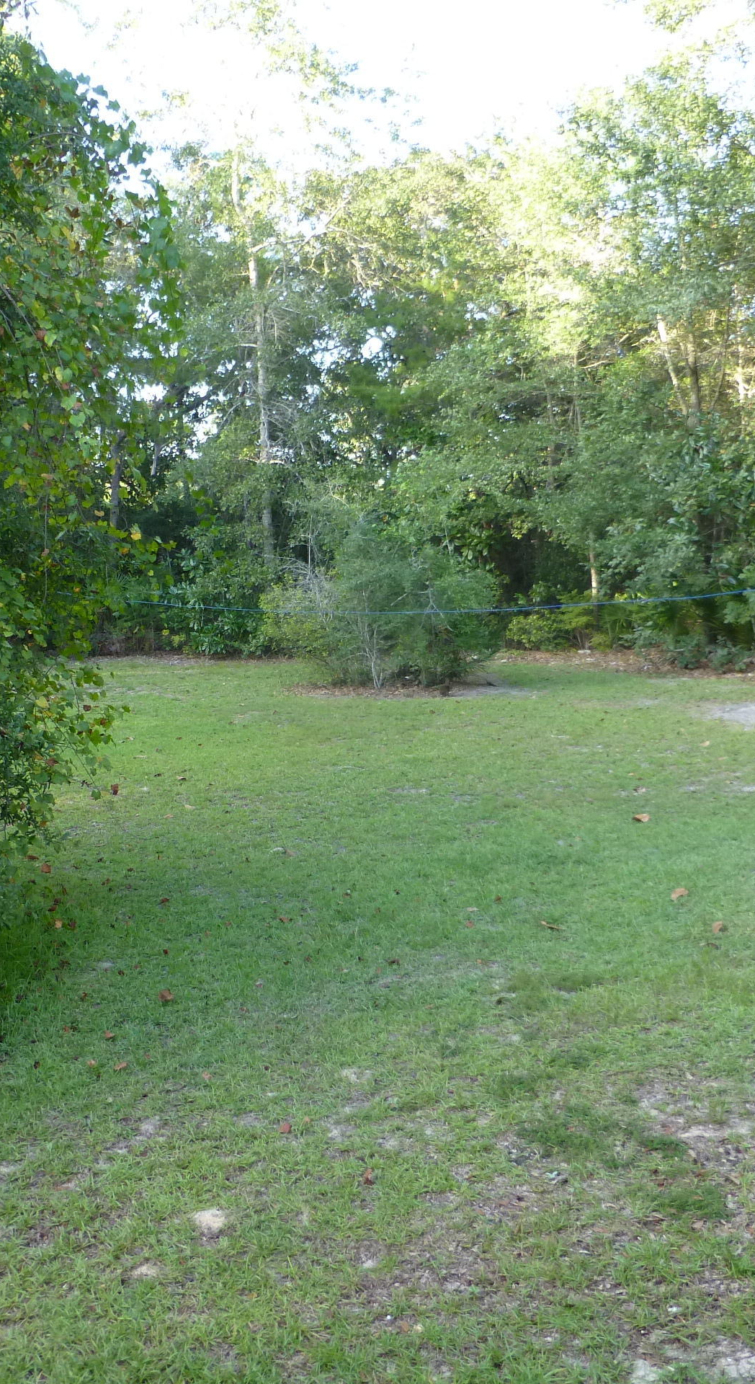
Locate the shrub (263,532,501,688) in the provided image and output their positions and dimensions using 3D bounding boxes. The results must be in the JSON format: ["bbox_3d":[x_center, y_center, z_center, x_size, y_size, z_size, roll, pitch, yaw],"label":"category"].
[{"bbox_3d":[0.050,-1.060,16.500,3.000,2.000,2.600,0,6,0],"label":"shrub"}]

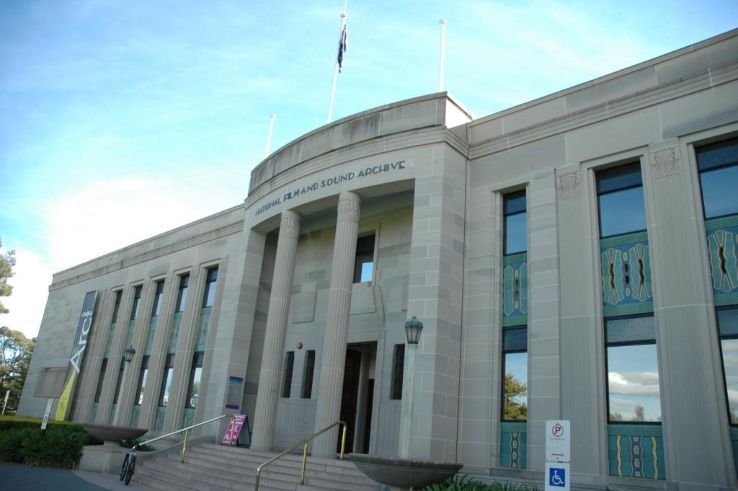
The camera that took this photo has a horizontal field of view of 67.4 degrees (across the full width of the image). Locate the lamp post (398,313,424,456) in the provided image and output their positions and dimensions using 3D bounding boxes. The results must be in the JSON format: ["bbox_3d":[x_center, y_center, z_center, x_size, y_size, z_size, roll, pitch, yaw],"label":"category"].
[{"bbox_3d":[0.843,3.073,11.393,0.387,3.217,0.387,-13,-27,40],"label":"lamp post"}]

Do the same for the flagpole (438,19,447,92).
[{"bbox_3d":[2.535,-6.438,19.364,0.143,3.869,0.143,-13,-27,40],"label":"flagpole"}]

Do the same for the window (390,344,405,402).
[{"bbox_3d":[0.988,4.162,18.143,0.509,1.812,0.204,-13,-27,40],"label":"window"}]

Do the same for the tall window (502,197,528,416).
[{"bbox_3d":[4.195,1.553,15.909,0.774,6.781,0.204,-13,-27,40],"label":"tall window"}]

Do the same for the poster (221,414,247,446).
[{"bbox_3d":[-4.401,6.183,18.457,0.662,1.018,0.713,-7,-23,29],"label":"poster"}]

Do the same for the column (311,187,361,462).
[{"bbox_3d":[-0.931,2.244,17.510,0.753,8.298,0.753,5,-20,2],"label":"column"}]

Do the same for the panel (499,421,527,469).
[{"bbox_3d":[3.360,4.628,12.859,0.690,1.010,0.100,-13,-27,40],"label":"panel"}]

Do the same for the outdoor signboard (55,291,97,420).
[{"bbox_3d":[-16.224,6.007,30.642,1.370,7.100,0.180,-13,-27,40],"label":"outdoor signboard"}]

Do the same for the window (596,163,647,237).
[{"bbox_3d":[5.930,-1.118,13.028,1.050,1.860,0.120,-13,-27,40],"label":"window"}]

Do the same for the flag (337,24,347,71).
[{"bbox_3d":[-1.067,-7.902,22.156,0.336,2.342,0.285,-13,-27,40],"label":"flag"}]

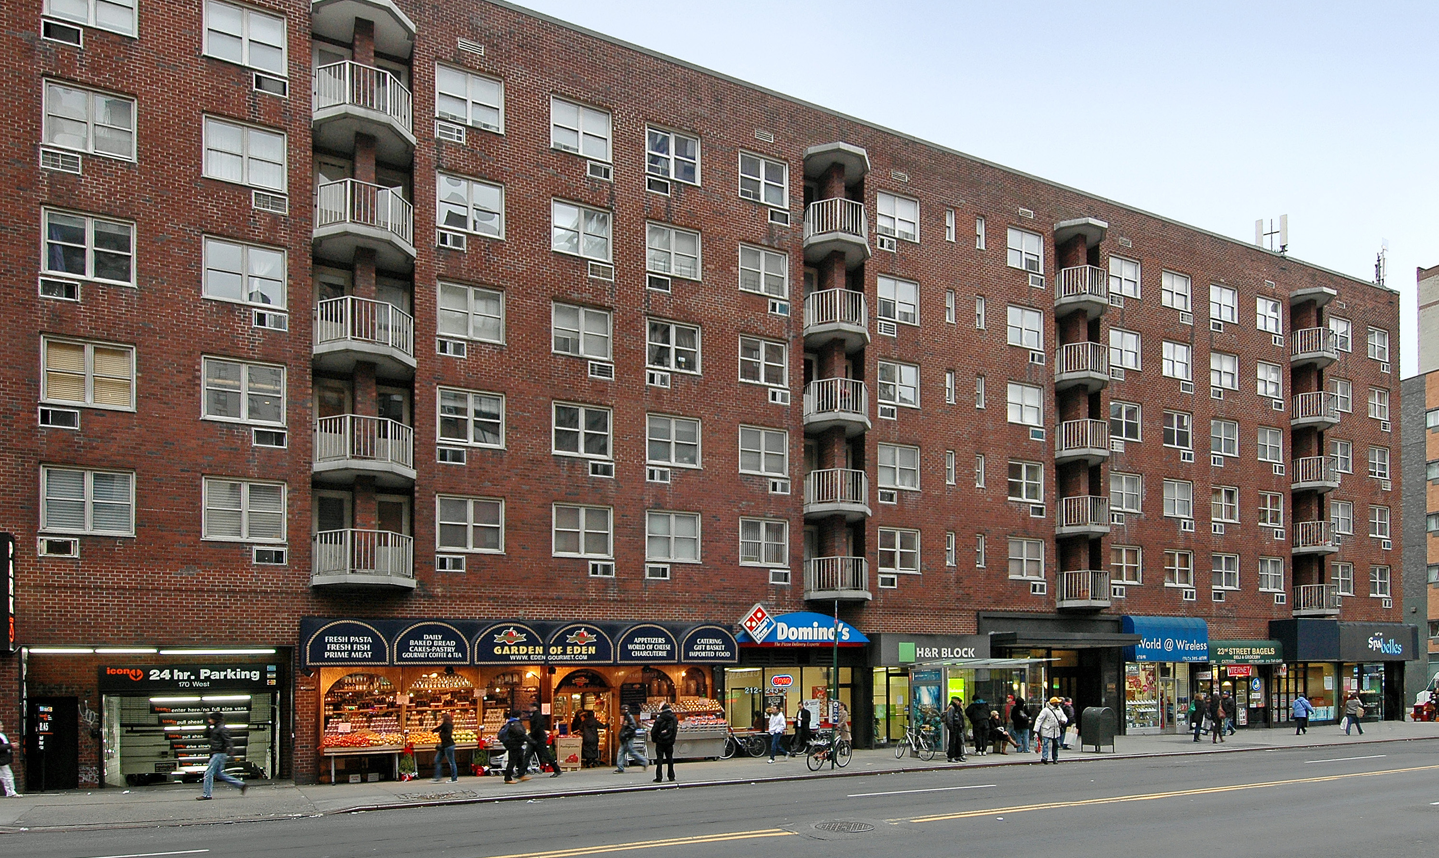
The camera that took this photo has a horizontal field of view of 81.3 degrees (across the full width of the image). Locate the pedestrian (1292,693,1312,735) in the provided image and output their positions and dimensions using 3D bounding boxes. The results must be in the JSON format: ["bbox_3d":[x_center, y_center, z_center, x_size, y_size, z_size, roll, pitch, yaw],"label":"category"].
[{"bbox_3d":[21.876,10.715,31.500,0.500,1.600,0.600,4,-5,-25],"label":"pedestrian"}]

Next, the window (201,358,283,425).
[{"bbox_3d":[-10.779,-0.815,19.071,1.675,1.403,0.150,2,-6,-25],"label":"window"}]

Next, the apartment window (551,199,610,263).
[{"bbox_3d":[-3.662,-5.257,22.286,1.650,1.370,0.150,2,-6,-25],"label":"apartment window"}]

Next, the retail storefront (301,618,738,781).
[{"bbox_3d":[-4.574,6.854,21.723,11.000,3.866,1.200,5,-2,-25],"label":"retail storefront"}]

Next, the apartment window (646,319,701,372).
[{"bbox_3d":[-1.268,-2.285,23.353,1.600,1.430,0.150,4,-5,-25],"label":"apartment window"}]

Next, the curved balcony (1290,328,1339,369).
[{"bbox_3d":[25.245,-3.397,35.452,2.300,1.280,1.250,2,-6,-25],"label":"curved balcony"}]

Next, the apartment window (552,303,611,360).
[{"bbox_3d":[-3.661,-2.580,22.458,1.653,1.330,0.150,2,-6,-25],"label":"apartment window"}]

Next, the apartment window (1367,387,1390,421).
[{"bbox_3d":[30.636,-1.150,39.001,1.660,1.410,0.150,4,-6,-25],"label":"apartment window"}]

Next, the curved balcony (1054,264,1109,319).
[{"bbox_3d":[13.383,-4.963,30.575,2.300,1.280,1.300,3,-8,-26],"label":"curved balcony"}]

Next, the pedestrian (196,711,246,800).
[{"bbox_3d":[-10.225,6.709,17.200,0.880,1.821,0.550,3,-8,-25],"label":"pedestrian"}]

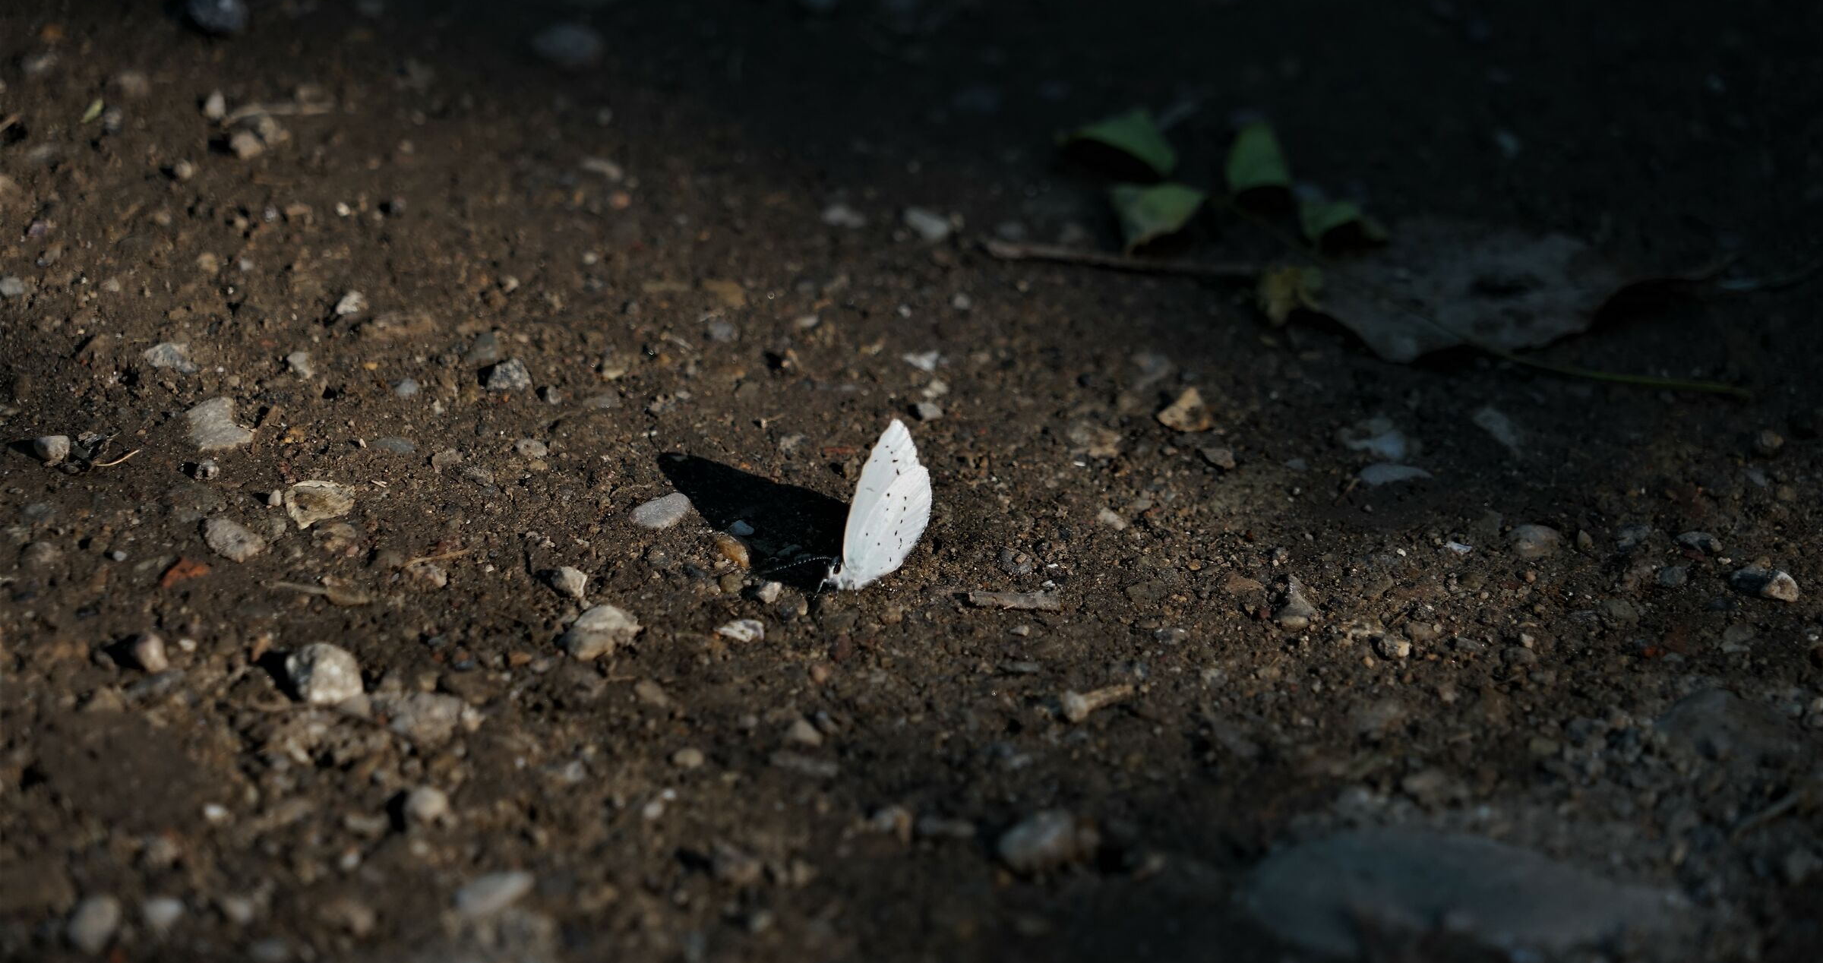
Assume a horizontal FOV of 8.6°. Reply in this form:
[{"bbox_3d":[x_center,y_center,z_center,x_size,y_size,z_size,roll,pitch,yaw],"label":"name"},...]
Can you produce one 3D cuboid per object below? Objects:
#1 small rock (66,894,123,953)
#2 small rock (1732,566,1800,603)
[{"bbox_3d":[-0.068,0.037,1.006,0.005,0.004,0.006,5,33,0],"label":"small rock"},{"bbox_3d":[0.074,0.009,1.054,0.006,0.003,0.004,13,38,12],"label":"small rock"}]

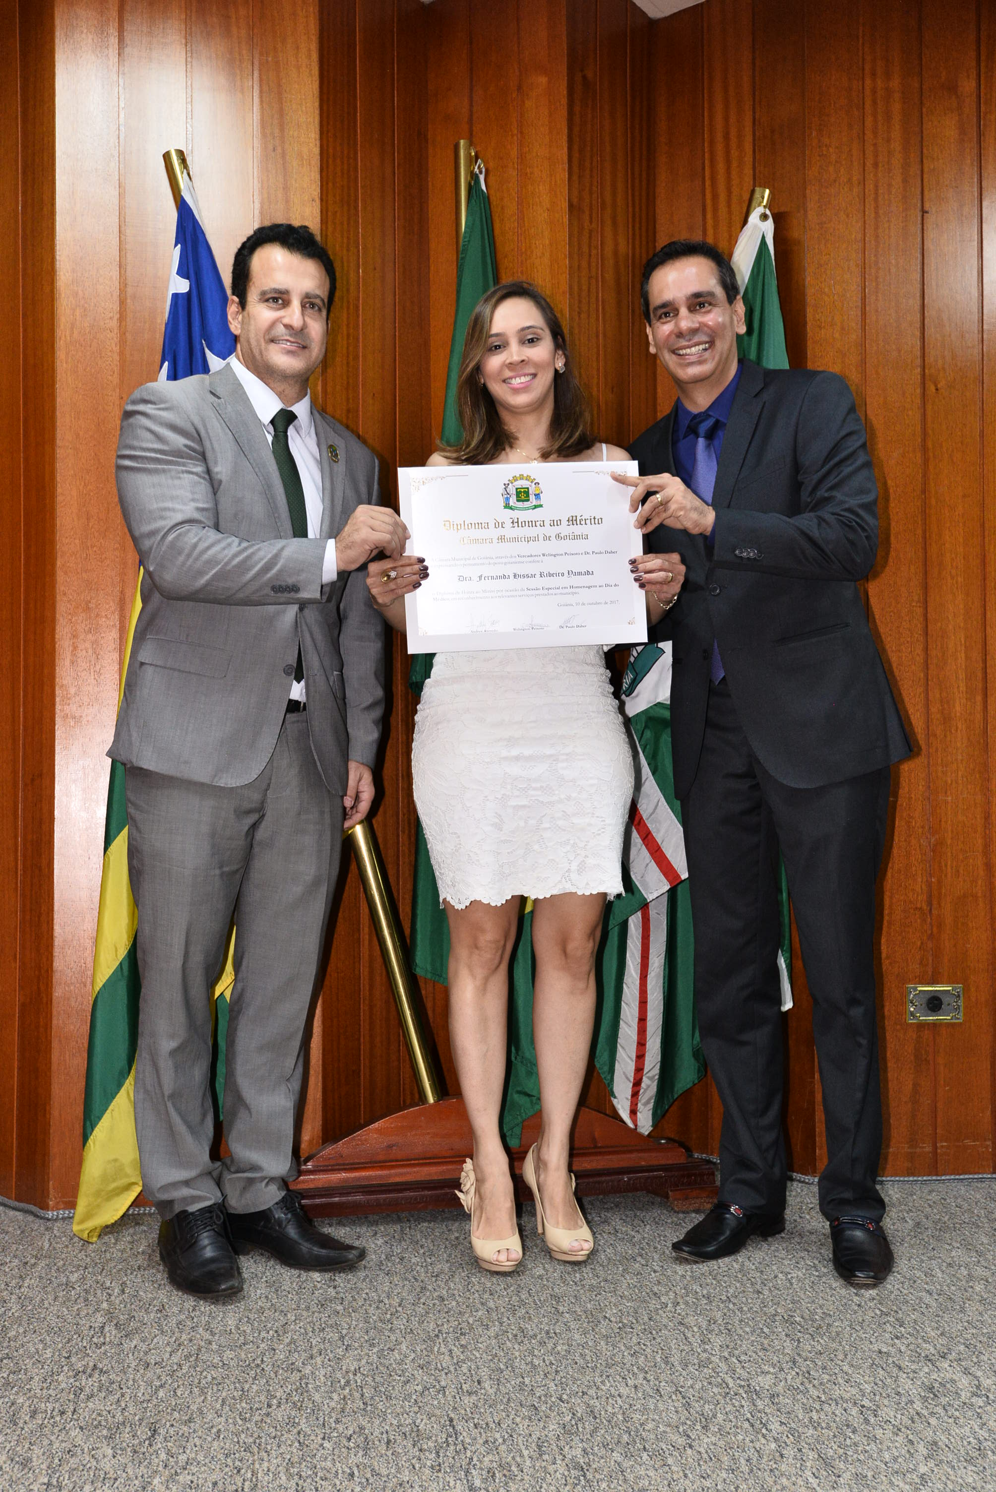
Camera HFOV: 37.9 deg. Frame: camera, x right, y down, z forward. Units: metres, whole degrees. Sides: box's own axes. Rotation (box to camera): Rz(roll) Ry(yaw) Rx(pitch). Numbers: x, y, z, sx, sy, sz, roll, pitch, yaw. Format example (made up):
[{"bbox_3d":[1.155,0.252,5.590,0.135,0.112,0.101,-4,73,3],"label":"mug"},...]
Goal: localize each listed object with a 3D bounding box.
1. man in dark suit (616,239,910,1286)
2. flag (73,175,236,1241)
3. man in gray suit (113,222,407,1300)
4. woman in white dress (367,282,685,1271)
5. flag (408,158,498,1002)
[{"bbox_3d":[0.467,0.000,2.530,0.510,1.775,0.410,-1,-1,25],"label":"man in dark suit"},{"bbox_3d":[-0.623,-0.079,2.650,0.320,1.950,0.220,0,-1,-5],"label":"flag"},{"bbox_3d":[-0.415,-0.006,2.490,0.510,1.795,0.410,0,-1,-25],"label":"man in gray suit"},{"bbox_3d":[0.048,0.035,2.520,0.530,1.710,0.390,0,-1,2],"label":"woman in white dress"},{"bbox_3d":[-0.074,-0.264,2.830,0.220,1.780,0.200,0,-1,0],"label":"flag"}]

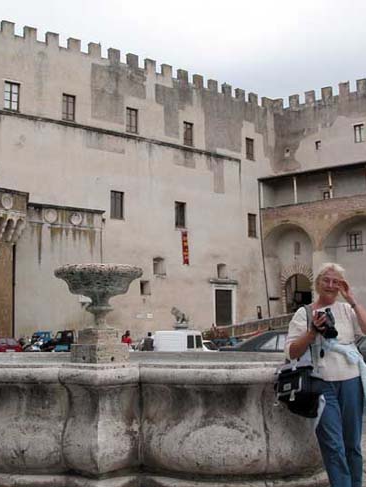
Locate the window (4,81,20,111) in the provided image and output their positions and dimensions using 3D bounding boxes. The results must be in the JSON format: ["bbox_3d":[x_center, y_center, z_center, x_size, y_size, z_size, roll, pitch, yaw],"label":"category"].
[{"bbox_3d":[-11.959,-10.319,44.723,1.121,2.001,0.200,5,-10,-34],"label":"window"}]

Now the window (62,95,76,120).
[{"bbox_3d":[-8.403,-10.029,47.147,1.074,1.880,0.200,5,-10,-34],"label":"window"}]

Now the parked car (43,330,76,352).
[{"bbox_3d":[-6.642,5.618,35.085,1.450,1.600,3.100,7,-11,-39],"label":"parked car"}]

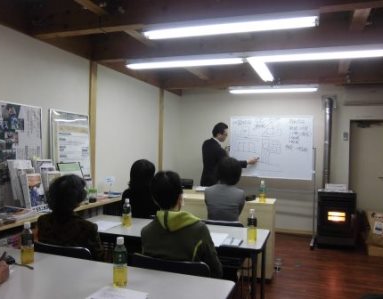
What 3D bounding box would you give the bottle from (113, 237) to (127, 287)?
[{"bbox_3d":[-0.327,0.515,1.648,0.064,0.215,0.064,1,0,0],"label":"bottle"}]

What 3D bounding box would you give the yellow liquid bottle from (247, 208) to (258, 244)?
[{"bbox_3d":[0.451,0.567,2.624,0.068,0.232,0.068,1,1,18],"label":"yellow liquid bottle"}]

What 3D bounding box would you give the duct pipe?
[{"bbox_3d":[2.017,-0.101,5.282,0.115,1.334,0.115,1,0,19],"label":"duct pipe"}]

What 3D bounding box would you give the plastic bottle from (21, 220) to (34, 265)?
[{"bbox_3d":[-0.881,0.500,1.925,0.064,0.215,0.064,1,0,19],"label":"plastic bottle"}]

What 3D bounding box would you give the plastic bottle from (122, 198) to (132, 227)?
[{"bbox_3d":[-0.509,0.505,2.848,0.064,0.215,0.064,1,0,19],"label":"plastic bottle"}]

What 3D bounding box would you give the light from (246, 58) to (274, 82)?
[{"bbox_3d":[0.813,-0.928,4.060,0.150,0.100,1.230,1,0,19],"label":"light"}]

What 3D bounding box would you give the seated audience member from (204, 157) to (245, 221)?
[{"bbox_3d":[0.354,0.726,3.489,0.440,1.300,0.620,1,1,18],"label":"seated audience member"}]

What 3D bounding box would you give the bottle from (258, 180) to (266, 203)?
[{"bbox_3d":[0.774,0.459,3.886,0.069,0.225,0.069,1,1,18],"label":"bottle"}]

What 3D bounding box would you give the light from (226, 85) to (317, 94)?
[{"bbox_3d":[1.142,-0.840,5.046,1.235,0.100,0.150,1,0,19],"label":"light"}]

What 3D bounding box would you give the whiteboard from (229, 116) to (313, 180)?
[{"bbox_3d":[1.172,-0.028,5.320,1.210,0.910,0.040,1,1,23],"label":"whiteboard"}]

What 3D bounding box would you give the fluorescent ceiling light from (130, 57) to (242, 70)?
[{"bbox_3d":[-0.089,-0.847,3.480,1.210,0.080,0.075,1,1,18],"label":"fluorescent ceiling light"}]

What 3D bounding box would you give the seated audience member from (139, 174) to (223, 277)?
[{"bbox_3d":[-0.014,0.735,2.307,0.500,1.200,0.720,2,0,22],"label":"seated audience member"}]

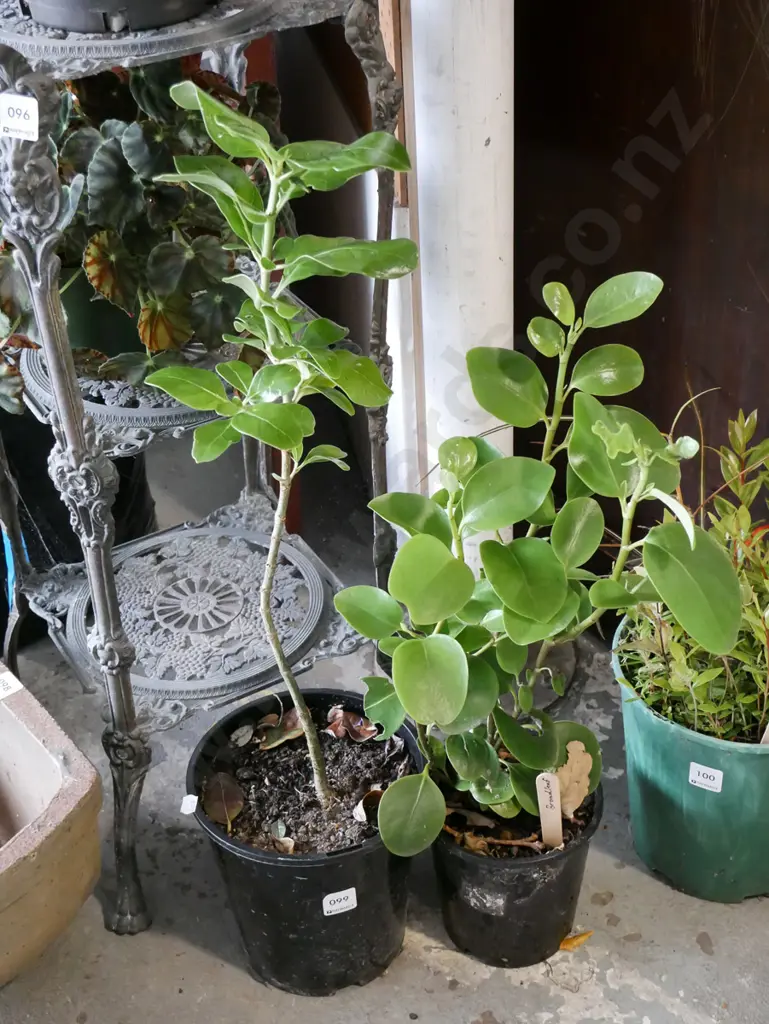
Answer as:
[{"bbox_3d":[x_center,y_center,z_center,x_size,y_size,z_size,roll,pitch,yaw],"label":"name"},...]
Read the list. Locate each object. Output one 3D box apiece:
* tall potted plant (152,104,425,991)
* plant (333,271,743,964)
[{"bbox_3d":[-0.094,0.077,1.386,0.290,1.016,0.290,-3,33,0],"label":"tall potted plant"},{"bbox_3d":[0.162,0.152,1.438,0.420,0.810,0.350,-3,33,0],"label":"plant"}]

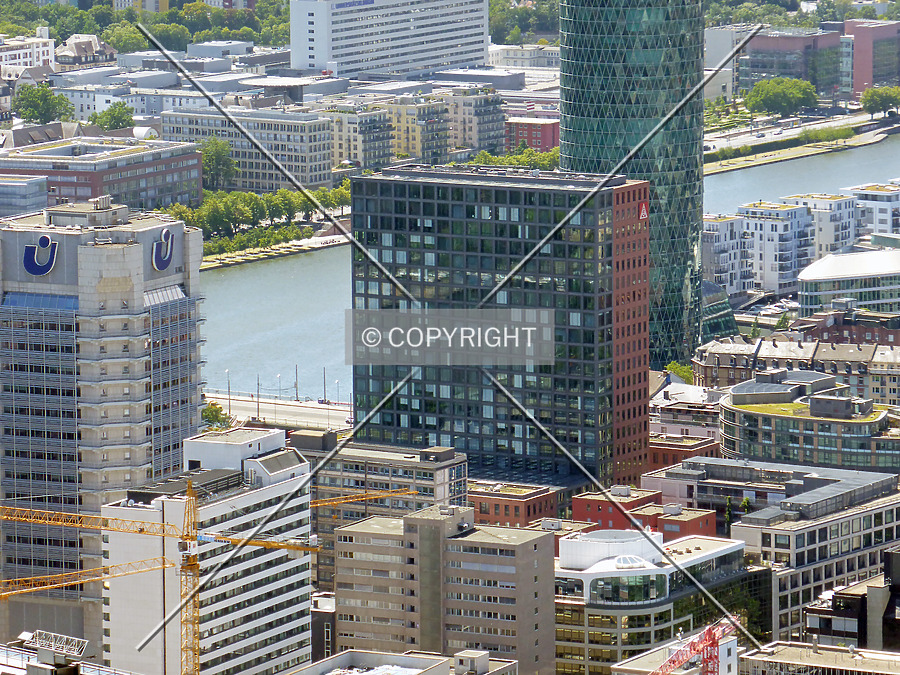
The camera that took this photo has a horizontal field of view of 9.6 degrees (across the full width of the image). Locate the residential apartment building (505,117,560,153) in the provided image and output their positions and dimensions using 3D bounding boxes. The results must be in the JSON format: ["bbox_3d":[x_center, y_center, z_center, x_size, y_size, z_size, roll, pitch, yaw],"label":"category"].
[{"bbox_3d":[33.370,-75.920,2042.670,20.000,13.190,20.000,5,9,35],"label":"residential apartment building"}]

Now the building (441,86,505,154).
[{"bbox_3d":[6.360,-78.430,1995.860,21.000,28.920,20.500,5,9,34],"label":"building"}]

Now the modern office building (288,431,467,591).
[{"bbox_3d":[-15.121,37.069,1045.925,36.500,33.000,12.200,5,10,32],"label":"modern office building"}]

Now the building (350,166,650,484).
[{"bbox_3d":[10.396,3.816,1122.878,59.200,76.700,21.000,4,9,30],"label":"building"}]

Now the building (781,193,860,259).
[{"bbox_3d":[116.120,-30.860,1662.700,18.500,26.320,19.000,5,9,37],"label":"building"}]

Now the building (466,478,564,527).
[{"bbox_3d":[12.040,41.210,1141.200,17.000,18.200,13.500,4,9,32],"label":"building"}]

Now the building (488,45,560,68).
[{"bbox_3d":[29.590,-124.460,2403.310,34.000,14.710,22.000,4,9,28],"label":"building"}]

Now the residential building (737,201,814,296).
[{"bbox_3d":[99.910,-27.430,1636.530,16.500,26.680,20.000,5,9,37],"label":"residential building"}]

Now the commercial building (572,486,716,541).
[{"bbox_3d":[39.209,40.680,1070.891,33.000,18.000,26.800,4,9,31],"label":"commercial building"}]

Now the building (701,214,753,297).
[{"bbox_3d":[78.830,-23.330,1602.470,16.500,25.850,20.000,5,9,37],"label":"building"}]

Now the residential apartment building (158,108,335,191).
[{"bbox_3d":[-67.090,-62.196,1767.128,61.400,26.300,13.300,6,10,36],"label":"residential apartment building"}]

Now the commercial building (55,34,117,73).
[{"bbox_3d":[-161.650,-121.920,2360.860,14.000,22.000,29.000,4,9,31],"label":"commercial building"}]

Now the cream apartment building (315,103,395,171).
[{"bbox_3d":[-35.300,-69.620,1933.820,21.000,28.450,20.500,5,9,34],"label":"cream apartment building"}]

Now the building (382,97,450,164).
[{"bbox_3d":[-15.070,-73.870,1963.840,21.000,28.640,20.500,5,9,34],"label":"building"}]

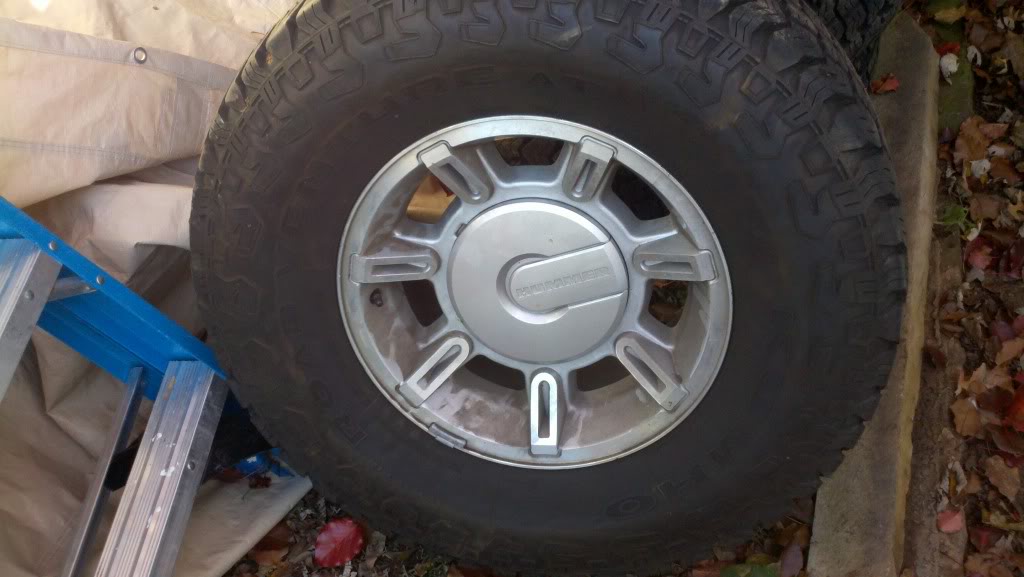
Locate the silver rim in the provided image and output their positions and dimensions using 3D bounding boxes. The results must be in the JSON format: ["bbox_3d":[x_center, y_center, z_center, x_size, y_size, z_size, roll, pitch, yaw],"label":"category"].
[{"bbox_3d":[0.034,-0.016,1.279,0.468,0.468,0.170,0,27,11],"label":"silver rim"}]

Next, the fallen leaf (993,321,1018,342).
[{"bbox_3d":[0.777,0.065,1.633,0.035,0.012,0.037,-16,50,-2],"label":"fallen leaf"}]

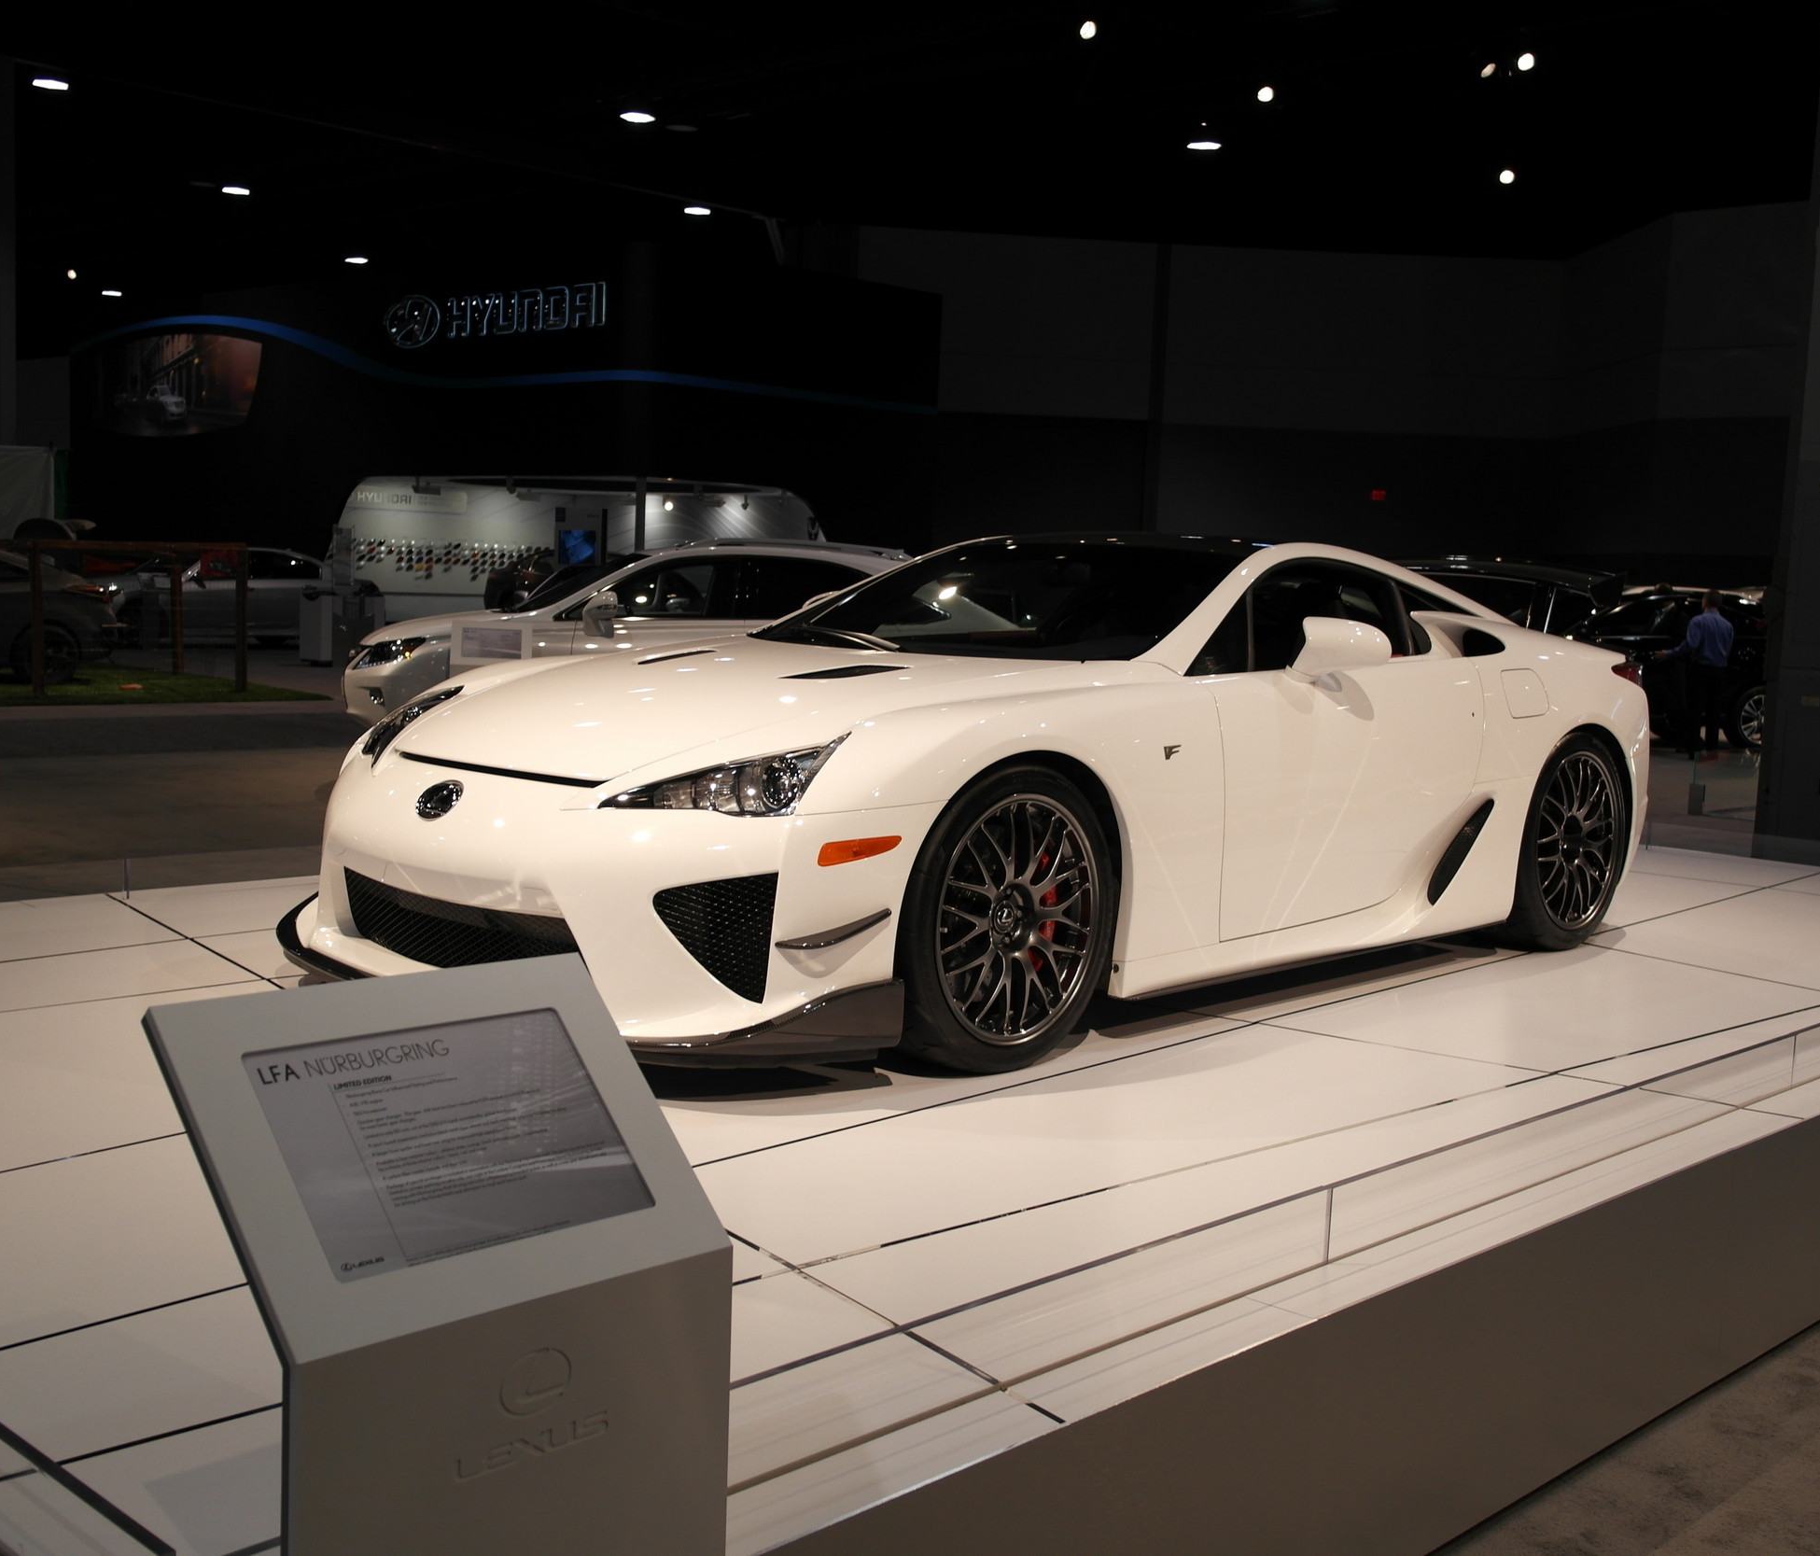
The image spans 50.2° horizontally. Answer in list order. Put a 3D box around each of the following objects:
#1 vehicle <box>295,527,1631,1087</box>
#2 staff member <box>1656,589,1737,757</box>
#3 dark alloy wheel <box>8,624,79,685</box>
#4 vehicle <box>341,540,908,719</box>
[{"bbox_3d":[0.507,-0.104,5.710,1.920,1.220,4.520,8,8,44],"label":"vehicle"},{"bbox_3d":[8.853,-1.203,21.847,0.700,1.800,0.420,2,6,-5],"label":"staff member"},{"bbox_3d":[-9.467,-1.343,21.265,0.660,0.660,0.220,-2,7,-35],"label":"dark alloy wheel"},{"bbox_3d":[-1.677,-0.914,14.372,4.770,1.700,1.900,1,6,-12],"label":"vehicle"}]

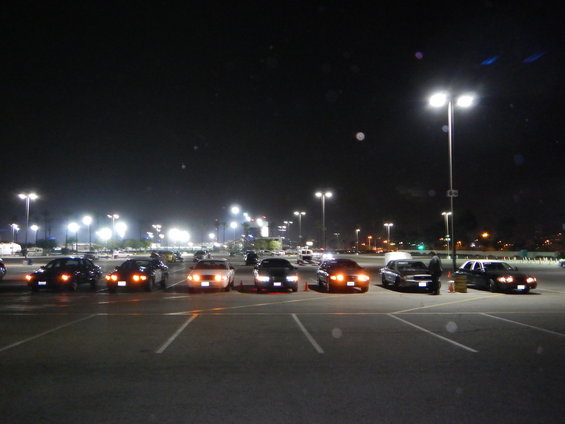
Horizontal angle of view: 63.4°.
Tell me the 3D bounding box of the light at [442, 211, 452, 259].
[{"bbox_3d":[55.173,7.718,152.145,3.200,15.500,0.800,0,-5,-4],"label":"light"}]

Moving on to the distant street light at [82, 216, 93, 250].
[{"bbox_3d":[-70.200,9.096,164.555,2.600,15.000,0.900,0,-5,-4],"label":"distant street light"}]

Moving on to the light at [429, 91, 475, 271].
[{"bbox_3d":[14.711,-2.514,39.445,3.300,15.500,0.800,0,-5,-4],"label":"light"}]

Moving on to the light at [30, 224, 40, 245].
[{"bbox_3d":[-119.263,14.133,220.030,2.600,15.000,0.900,0,-5,-4],"label":"light"}]

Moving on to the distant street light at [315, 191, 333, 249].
[{"bbox_3d":[9.519,3.360,104.144,3.300,15.500,0.800,0,-5,-4],"label":"distant street light"}]

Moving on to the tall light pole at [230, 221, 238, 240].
[{"bbox_3d":[-20.917,12.293,199.768,2.600,15.000,0.900,0,-5,-4],"label":"tall light pole"}]

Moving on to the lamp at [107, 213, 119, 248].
[{"bbox_3d":[-60.599,8.722,163.204,3.200,15.500,0.800,0,-5,-4],"label":"lamp"}]

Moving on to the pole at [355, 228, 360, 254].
[{"bbox_3d":[41.495,16.843,249.880,2.200,15.000,0.900,0,-5,-4],"label":"pole"}]

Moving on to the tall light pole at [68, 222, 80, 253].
[{"bbox_3d":[-94.304,12.910,206.563,2.600,15.000,0.900,0,-5,-4],"label":"tall light pole"}]

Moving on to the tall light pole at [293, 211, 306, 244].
[{"bbox_3d":[5.952,7.718,152.145,3.200,15.500,0.800,0,-5,-4],"label":"tall light pole"}]

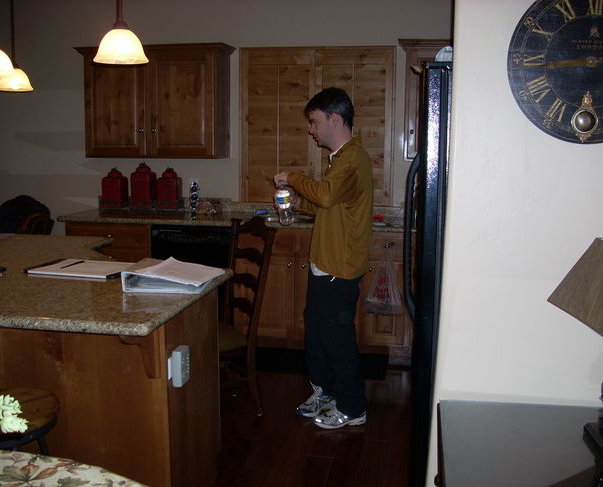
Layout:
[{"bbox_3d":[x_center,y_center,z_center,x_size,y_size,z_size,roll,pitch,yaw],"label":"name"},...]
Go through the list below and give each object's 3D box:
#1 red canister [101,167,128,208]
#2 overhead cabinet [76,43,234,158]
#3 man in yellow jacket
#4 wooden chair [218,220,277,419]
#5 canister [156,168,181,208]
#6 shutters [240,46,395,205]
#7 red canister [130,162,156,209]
[{"bbox_3d":[-1.390,-0.419,5.174,0.138,0.300,0.138,2,10,11],"label":"red canister"},{"bbox_3d":[-1.004,-0.991,4.928,1.036,0.755,0.380,2,10,11],"label":"overhead cabinet"},{"bbox_3d":[0.128,0.090,3.575,0.510,1.750,0.500,0,9,-5],"label":"man in yellow jacket"},{"bbox_3d":[-0.469,0.401,3.763,0.530,1.070,0.460,-6,11,-32],"label":"wooden chair"},{"bbox_3d":[-0.975,-0.417,5.142,0.138,0.298,0.138,2,10,11],"label":"canister"},{"bbox_3d":[0.101,-0.821,4.907,1.104,1.092,0.060,2,10,11],"label":"shutters"},{"bbox_3d":[-1.167,-0.434,5.154,0.138,0.332,0.138,2,10,11],"label":"red canister"}]

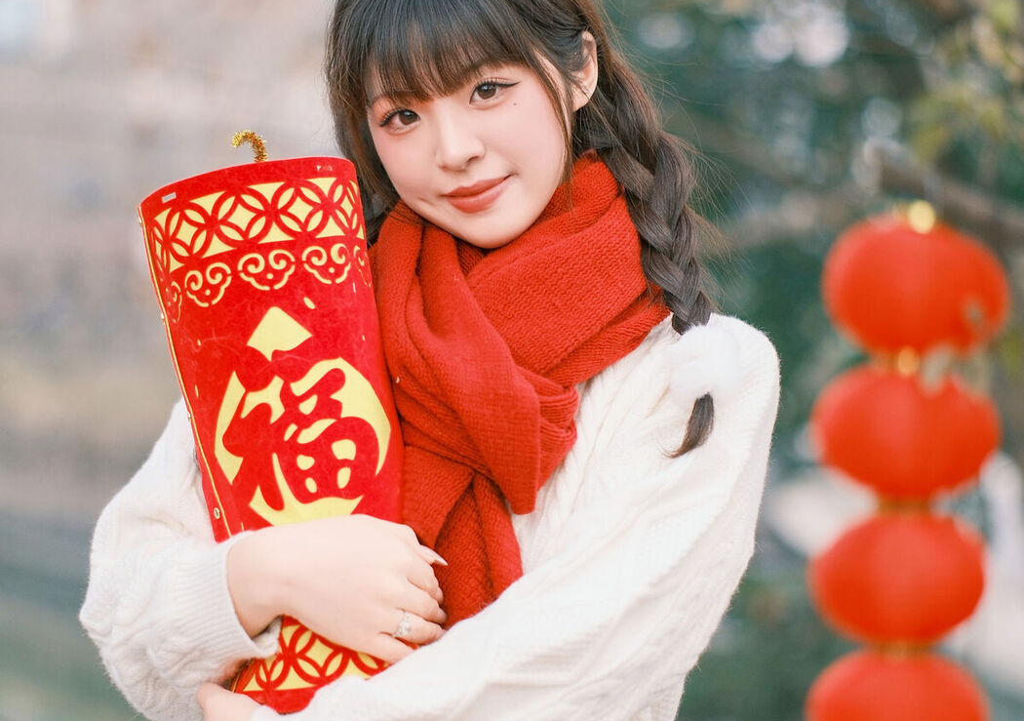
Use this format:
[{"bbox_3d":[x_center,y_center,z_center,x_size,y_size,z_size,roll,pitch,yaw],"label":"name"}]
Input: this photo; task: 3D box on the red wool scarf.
[{"bbox_3d":[0.003,0.030,2.190,0.215,0.345,0.235,1,1,6],"label":"red wool scarf"}]

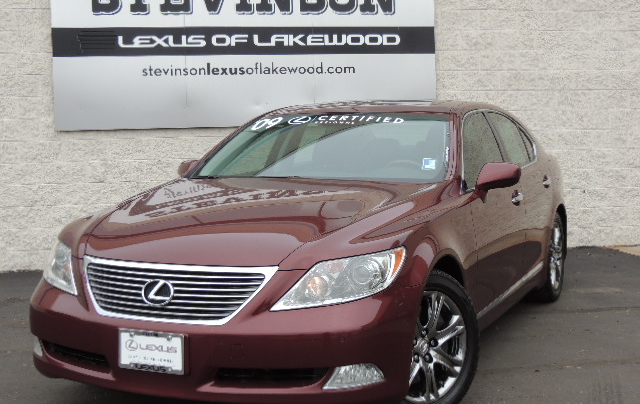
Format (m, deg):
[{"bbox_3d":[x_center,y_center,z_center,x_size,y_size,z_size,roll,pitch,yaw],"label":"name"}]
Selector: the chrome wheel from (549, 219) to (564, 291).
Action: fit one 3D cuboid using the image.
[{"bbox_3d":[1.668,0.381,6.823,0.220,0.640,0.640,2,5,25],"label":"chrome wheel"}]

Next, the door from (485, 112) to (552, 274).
[{"bbox_3d":[1.325,-0.070,6.087,0.310,1.055,1.140,2,5,25],"label":"door"}]

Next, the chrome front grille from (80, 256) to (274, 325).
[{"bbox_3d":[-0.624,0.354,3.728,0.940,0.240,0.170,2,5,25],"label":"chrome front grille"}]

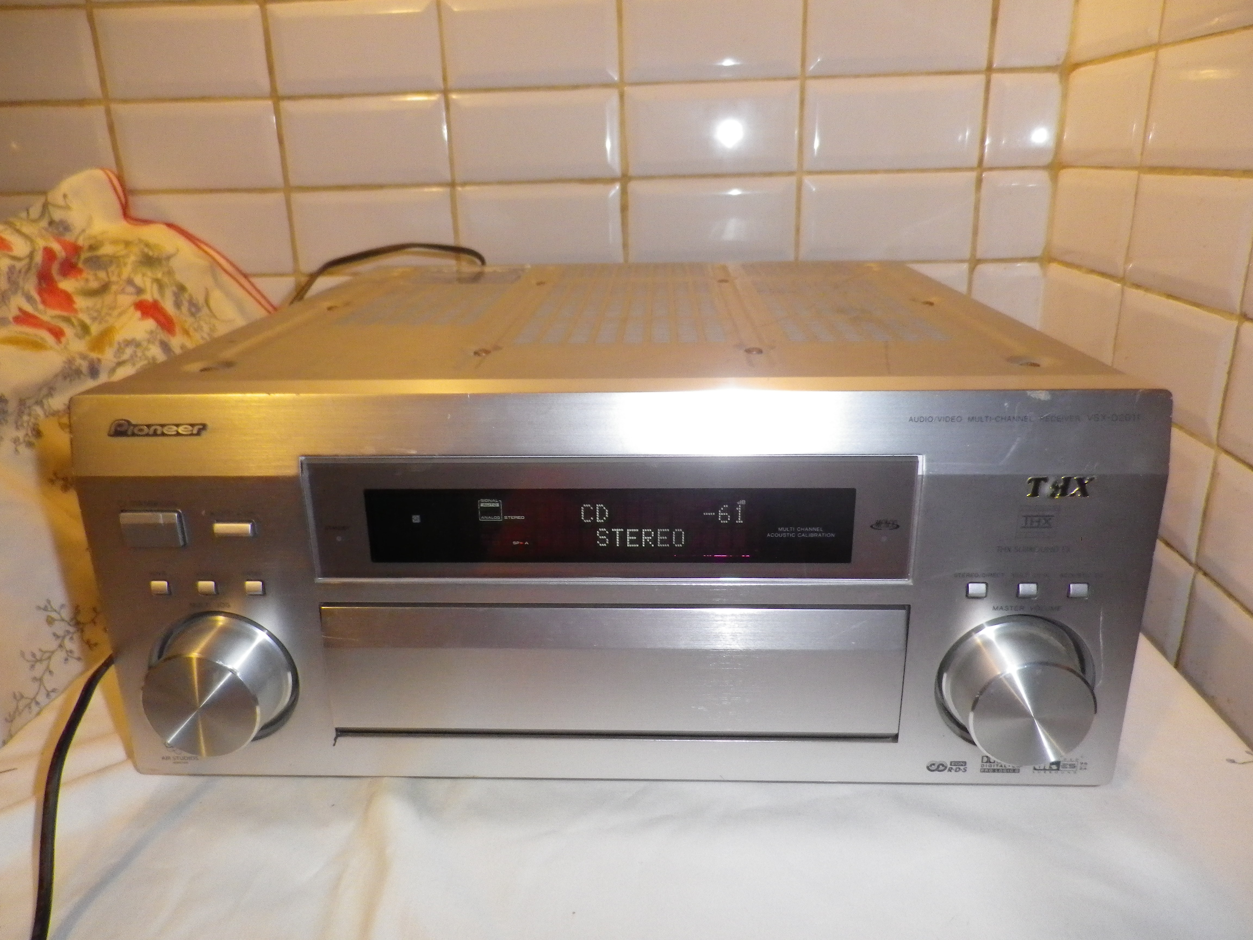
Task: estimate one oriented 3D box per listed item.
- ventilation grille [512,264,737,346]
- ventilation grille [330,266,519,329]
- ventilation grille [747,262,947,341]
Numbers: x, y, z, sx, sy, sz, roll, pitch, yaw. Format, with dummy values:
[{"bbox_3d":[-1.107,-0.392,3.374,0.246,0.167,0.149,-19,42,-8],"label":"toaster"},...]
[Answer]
[{"bbox_3d":[0.002,-0.112,0.580,0.109,0.010,0.309,0,20,2],"label":"ventilation grille"},{"bbox_3d":[-0.119,-0.119,0.608,0.076,0.010,0.241,0,20,2],"label":"ventilation grille"},{"bbox_3d":[0.123,-0.112,0.575,0.076,0.010,0.306,0,20,2],"label":"ventilation grille"}]

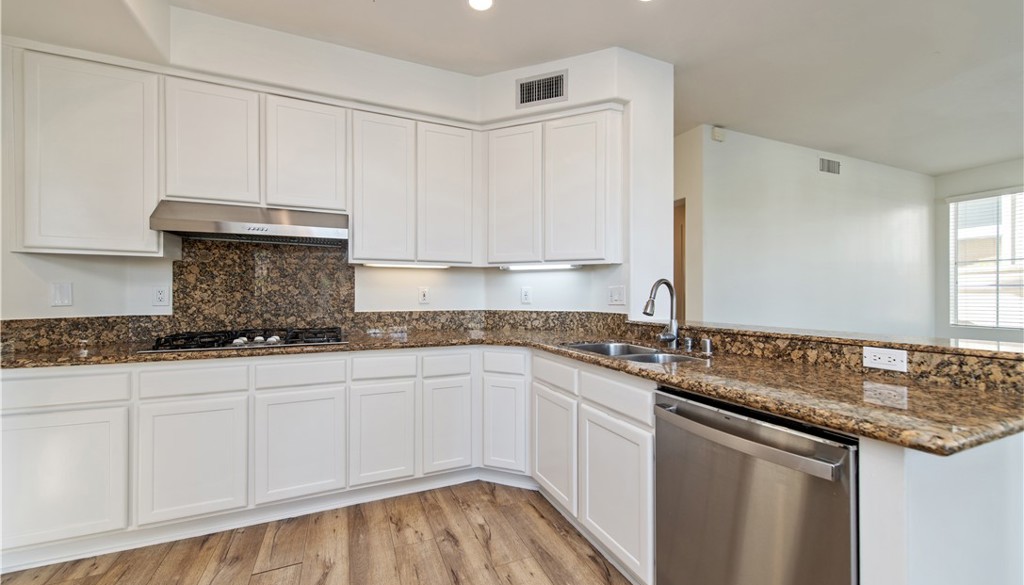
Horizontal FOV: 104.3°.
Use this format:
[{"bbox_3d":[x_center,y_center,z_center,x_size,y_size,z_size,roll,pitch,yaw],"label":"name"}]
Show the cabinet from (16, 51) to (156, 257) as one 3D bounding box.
[{"bbox_3d":[-2.161,-0.686,2.130,0.558,0.988,0.322,0,0,-23],"label":"cabinet"}]

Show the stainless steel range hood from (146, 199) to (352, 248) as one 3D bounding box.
[{"bbox_3d":[-1.467,-0.405,2.366,0.916,0.175,0.442,0,0,-23],"label":"stainless steel range hood"}]

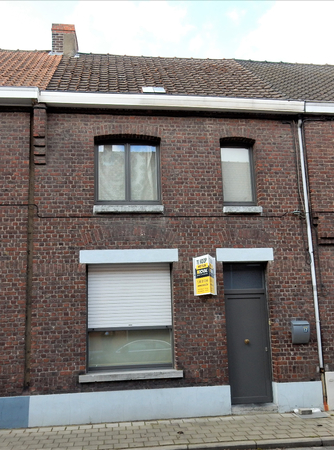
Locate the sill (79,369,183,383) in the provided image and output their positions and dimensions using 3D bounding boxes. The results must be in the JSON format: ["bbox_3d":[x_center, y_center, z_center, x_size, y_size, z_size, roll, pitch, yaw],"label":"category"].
[{"bbox_3d":[-0.633,2.690,7.759,1.839,0.135,0.220,0,-11,-8],"label":"sill"}]

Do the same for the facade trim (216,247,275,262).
[{"bbox_3d":[1.526,0.580,8.461,1.122,0.253,0.100,0,-11,-8],"label":"facade trim"}]

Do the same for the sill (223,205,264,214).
[{"bbox_3d":[1.474,-0.289,8.621,0.793,0.140,0.220,0,-11,-8],"label":"sill"}]

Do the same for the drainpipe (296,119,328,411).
[{"bbox_3d":[2.640,0.555,7.852,0.100,5.284,0.110,0,-10,-8],"label":"drainpipe"}]

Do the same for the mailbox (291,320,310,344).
[{"bbox_3d":[2.528,2.027,8.201,0.340,0.397,0.150,0,-11,-8],"label":"mailbox"}]

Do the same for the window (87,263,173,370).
[{"bbox_3d":[-0.677,1.727,8.131,1.609,1.978,0.120,0,-11,-8],"label":"window"}]

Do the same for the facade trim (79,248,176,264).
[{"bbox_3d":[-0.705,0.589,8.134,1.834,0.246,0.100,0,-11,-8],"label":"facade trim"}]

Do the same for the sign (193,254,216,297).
[{"bbox_3d":[0.746,0.945,8.052,0.440,0.712,0.370,0,-11,-8],"label":"sign"}]

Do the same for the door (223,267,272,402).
[{"bbox_3d":[1.542,2.053,8.416,0.873,2.672,0.090,0,-11,-8],"label":"door"}]

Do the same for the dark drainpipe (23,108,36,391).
[{"bbox_3d":[-2.511,0.330,7.902,0.090,5.107,0.090,-1,-11,-8],"label":"dark drainpipe"}]

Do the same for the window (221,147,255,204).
[{"bbox_3d":[1.431,-1.056,8.937,0.740,1.315,0.100,0,-11,-8],"label":"window"}]

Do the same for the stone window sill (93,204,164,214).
[{"bbox_3d":[-0.735,-0.285,8.354,1.323,0.136,0.200,0,-11,-8],"label":"stone window sill"}]

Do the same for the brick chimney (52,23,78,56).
[{"bbox_3d":[-2.831,-4.895,12.046,0.621,0.941,0.780,0,-11,-8],"label":"brick chimney"}]

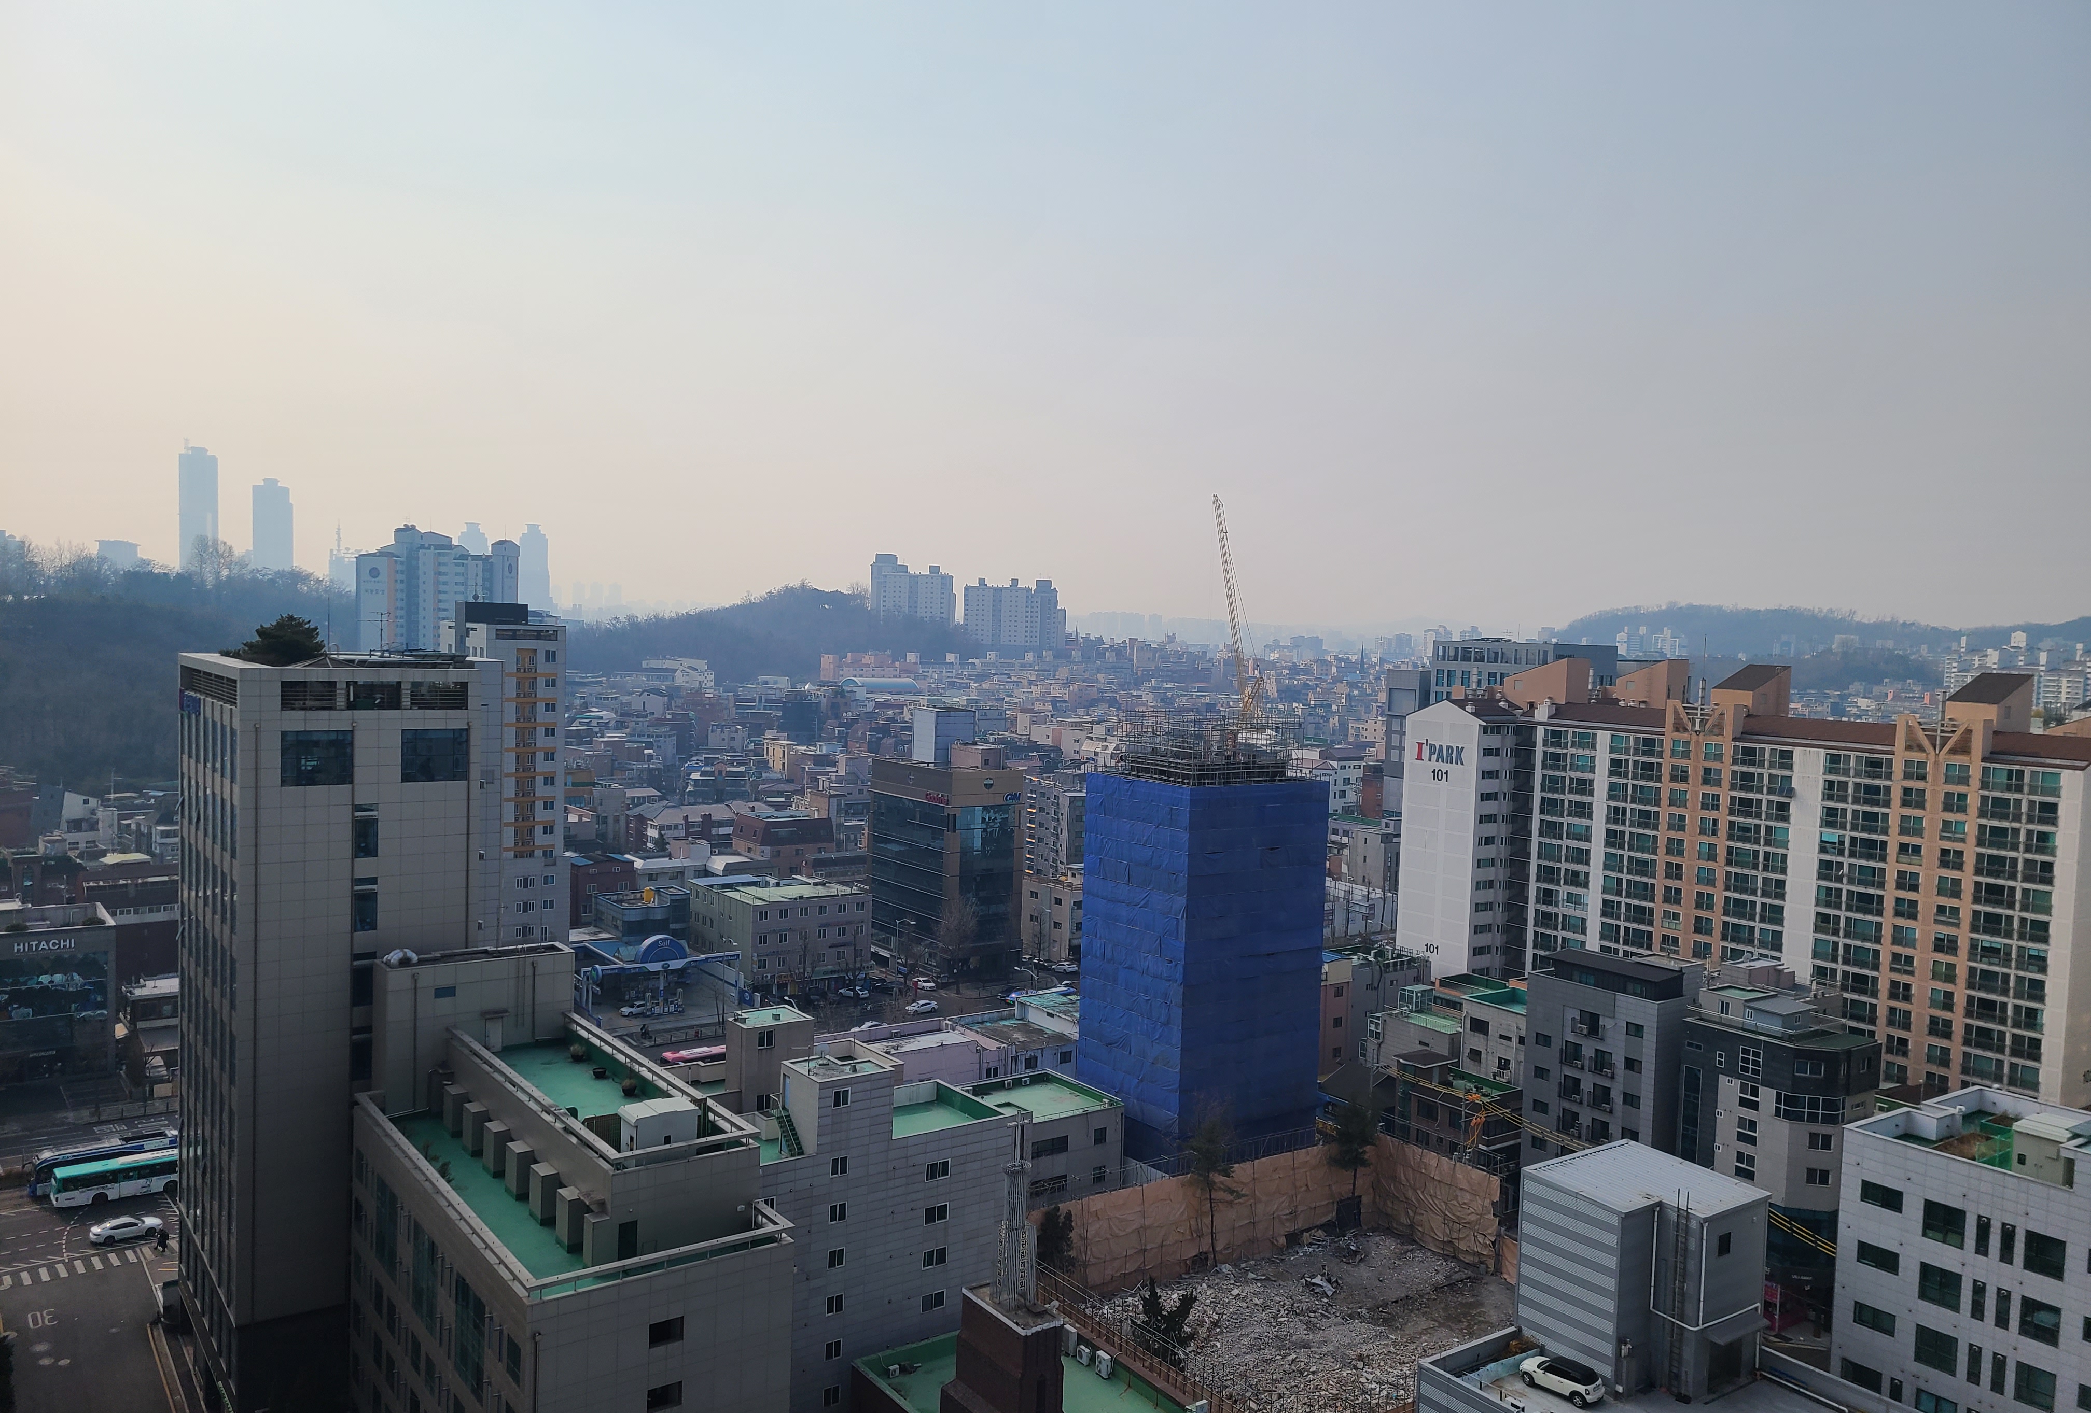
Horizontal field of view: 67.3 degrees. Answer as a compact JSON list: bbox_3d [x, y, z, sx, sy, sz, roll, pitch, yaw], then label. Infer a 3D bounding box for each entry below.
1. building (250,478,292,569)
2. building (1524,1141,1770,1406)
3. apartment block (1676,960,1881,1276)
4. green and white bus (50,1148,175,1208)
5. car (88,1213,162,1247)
[{"bbox_3d":[-935.770,-170.950,1900.000,38.000,209.490,36.000,0,3,-26],"label":"building"},{"bbox_3d":[26.968,25.665,71.137,7.800,8.400,7.500,0,4,-35],"label":"building"},{"bbox_3d":[58.037,34.701,124.495,8.800,25.000,11.900,0,4,-35],"label":"apartment block"},{"bbox_3d":[-75.126,38.942,129.356,11.000,3.200,2.500,-1,4,-38],"label":"green and white bus"},{"bbox_3d":[-70.789,40.396,121.340,4.850,1.460,1.870,0,4,-37],"label":"car"}]

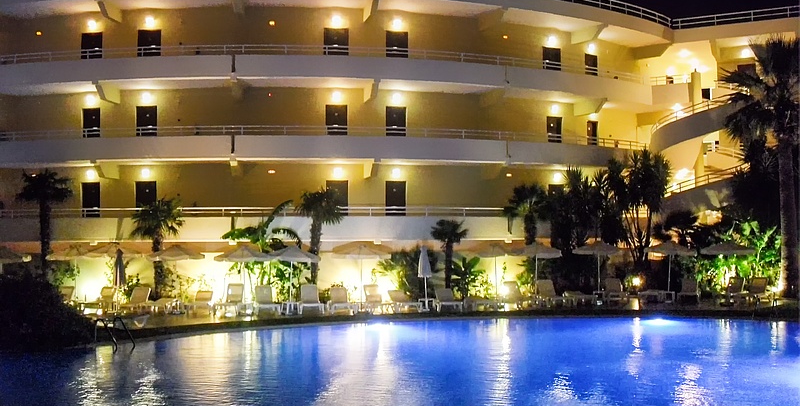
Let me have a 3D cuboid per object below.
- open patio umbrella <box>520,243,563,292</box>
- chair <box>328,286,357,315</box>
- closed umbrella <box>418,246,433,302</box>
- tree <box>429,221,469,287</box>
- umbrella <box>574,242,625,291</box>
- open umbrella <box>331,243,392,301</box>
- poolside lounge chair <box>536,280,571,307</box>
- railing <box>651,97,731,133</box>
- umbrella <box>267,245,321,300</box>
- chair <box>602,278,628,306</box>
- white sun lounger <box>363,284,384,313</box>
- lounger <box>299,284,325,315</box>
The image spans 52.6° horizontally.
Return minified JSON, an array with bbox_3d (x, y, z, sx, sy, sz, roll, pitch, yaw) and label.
[{"bbox_3d":[4.709,2.506,27.622,1.900,2.250,1.900,0,-2,0],"label":"open patio umbrella"},{"bbox_3d":[-1.898,3.165,26.594,0.680,0.850,1.650,1,-2,-13],"label":"chair"},{"bbox_3d":[0.851,2.503,26.921,0.450,2.200,0.450,0,-2,0],"label":"closed umbrella"},{"bbox_3d":[1.793,2.170,29.236,1.400,3.050,1.400,0,-2,0],"label":"tree"},{"bbox_3d":[7.037,2.505,28.737,1.900,2.200,1.900,0,-2,0],"label":"umbrella"},{"bbox_3d":[-1.348,2.548,28.253,2.100,2.400,2.100,0,-3,0],"label":"open umbrella"},{"bbox_3d":[5.247,3.175,28.095,0.680,0.950,1.650,1,-2,-20],"label":"poolside lounge chair"},{"bbox_3d":[12.663,-3.808,35.200,3.400,1.450,1.000,-2,-3,37],"label":"railing"},{"bbox_3d":[-3.761,2.601,28.050,1.900,2.300,1.900,0,-3,0],"label":"umbrella"},{"bbox_3d":[8.340,3.373,31.280,0.700,0.920,1.750,-1,-3,10],"label":"chair"},{"bbox_3d":[-0.883,3.180,27.158,0.730,0.820,1.700,0,-2,-9],"label":"white sun lounger"},{"bbox_3d":[-2.953,3.163,26.783,0.740,0.850,1.700,0,-2,-9],"label":"lounger"}]

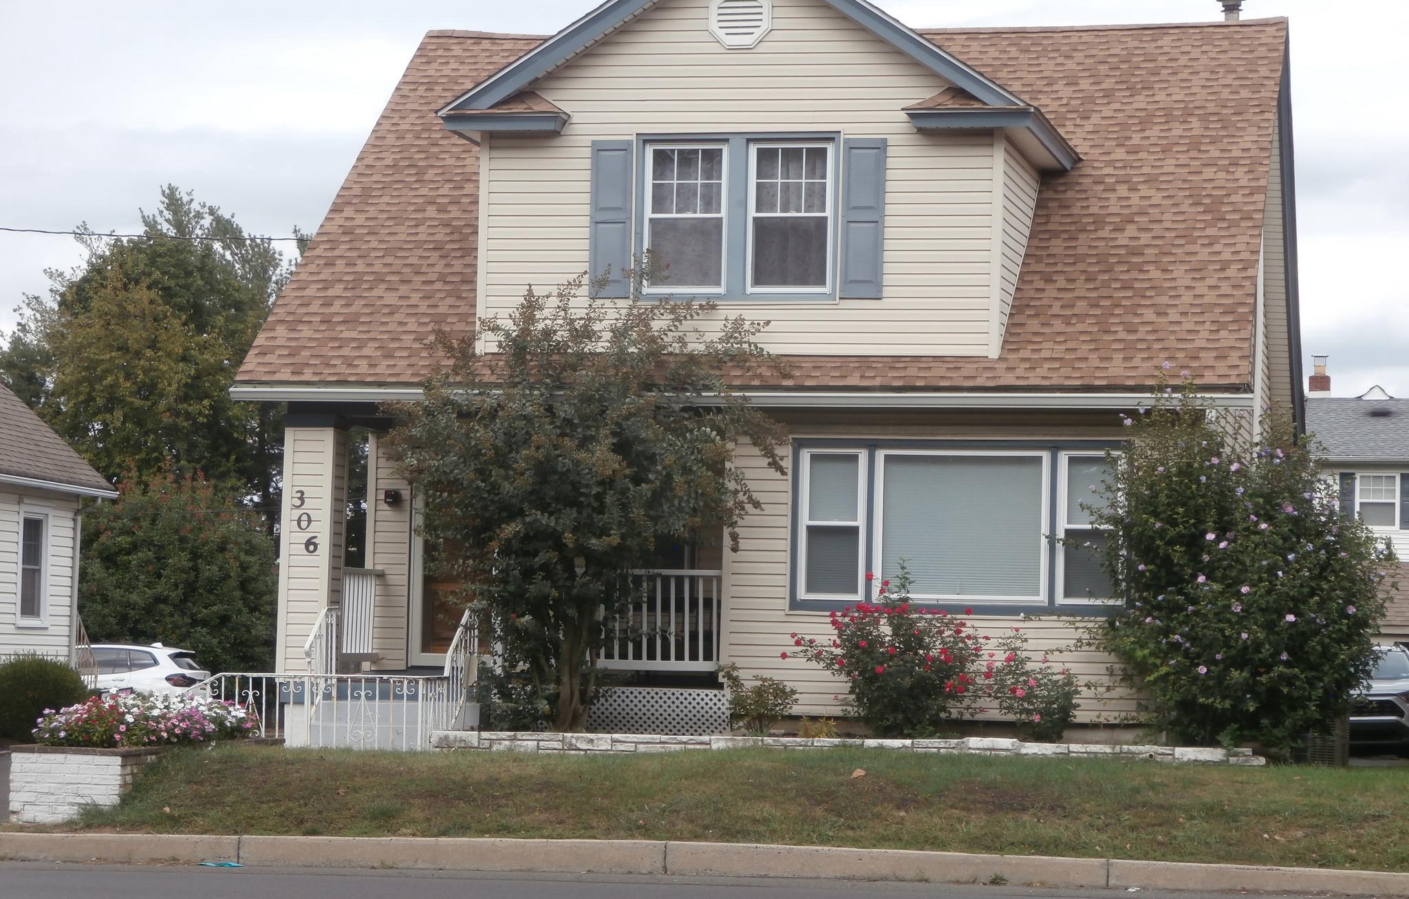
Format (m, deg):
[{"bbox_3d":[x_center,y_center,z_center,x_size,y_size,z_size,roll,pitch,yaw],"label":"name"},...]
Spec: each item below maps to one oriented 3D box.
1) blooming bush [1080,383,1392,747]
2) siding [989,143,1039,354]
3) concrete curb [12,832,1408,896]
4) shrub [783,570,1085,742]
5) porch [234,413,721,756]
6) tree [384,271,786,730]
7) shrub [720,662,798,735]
[{"bbox_3d":[4.349,0.964,28.446,2.400,3.040,2.100,1,-2,12],"label":"blooming bush"},{"bbox_3d":[2.760,-1.737,31.256,0.120,2.010,2.750,1,-2,12],"label":"siding"},{"bbox_3d":[-0.186,2.880,24.250,10.028,0.220,0.180,0,-2,12],"label":"concrete curb"},{"bbox_3d":[1.959,1.745,29.299,2.570,1.430,1.050,1,-2,12],"label":"shrub"},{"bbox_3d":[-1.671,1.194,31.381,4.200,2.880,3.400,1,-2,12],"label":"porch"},{"bbox_3d":[-1.056,0.431,29.493,3.500,3.940,2.900,1,-2,12],"label":"tree"},{"bbox_3d":[0.451,2.131,29.829,0.650,0.620,0.600,1,-2,12],"label":"shrub"}]

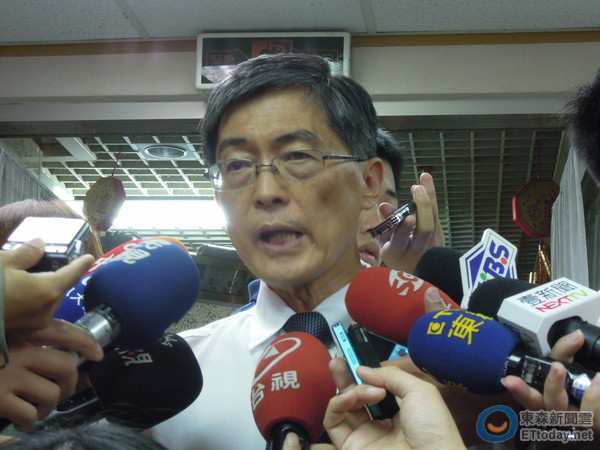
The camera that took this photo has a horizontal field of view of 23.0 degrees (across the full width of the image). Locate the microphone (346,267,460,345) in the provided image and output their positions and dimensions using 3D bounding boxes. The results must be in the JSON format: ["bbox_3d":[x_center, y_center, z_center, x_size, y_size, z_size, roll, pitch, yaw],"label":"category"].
[{"bbox_3d":[0.154,0.111,1.449,0.230,0.069,0.069,28,-1,21],"label":"microphone"}]

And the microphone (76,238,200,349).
[{"bbox_3d":[-0.176,0.090,1.278,0.235,0.078,0.078,-39,2,-43],"label":"microphone"}]

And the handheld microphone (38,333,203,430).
[{"bbox_3d":[-0.193,0.165,1.335,0.235,0.078,0.078,-21,-4,-32],"label":"handheld microphone"}]

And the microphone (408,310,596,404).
[{"bbox_3d":[0.209,0.139,1.351,0.235,0.074,0.074,20,-3,26],"label":"microphone"}]

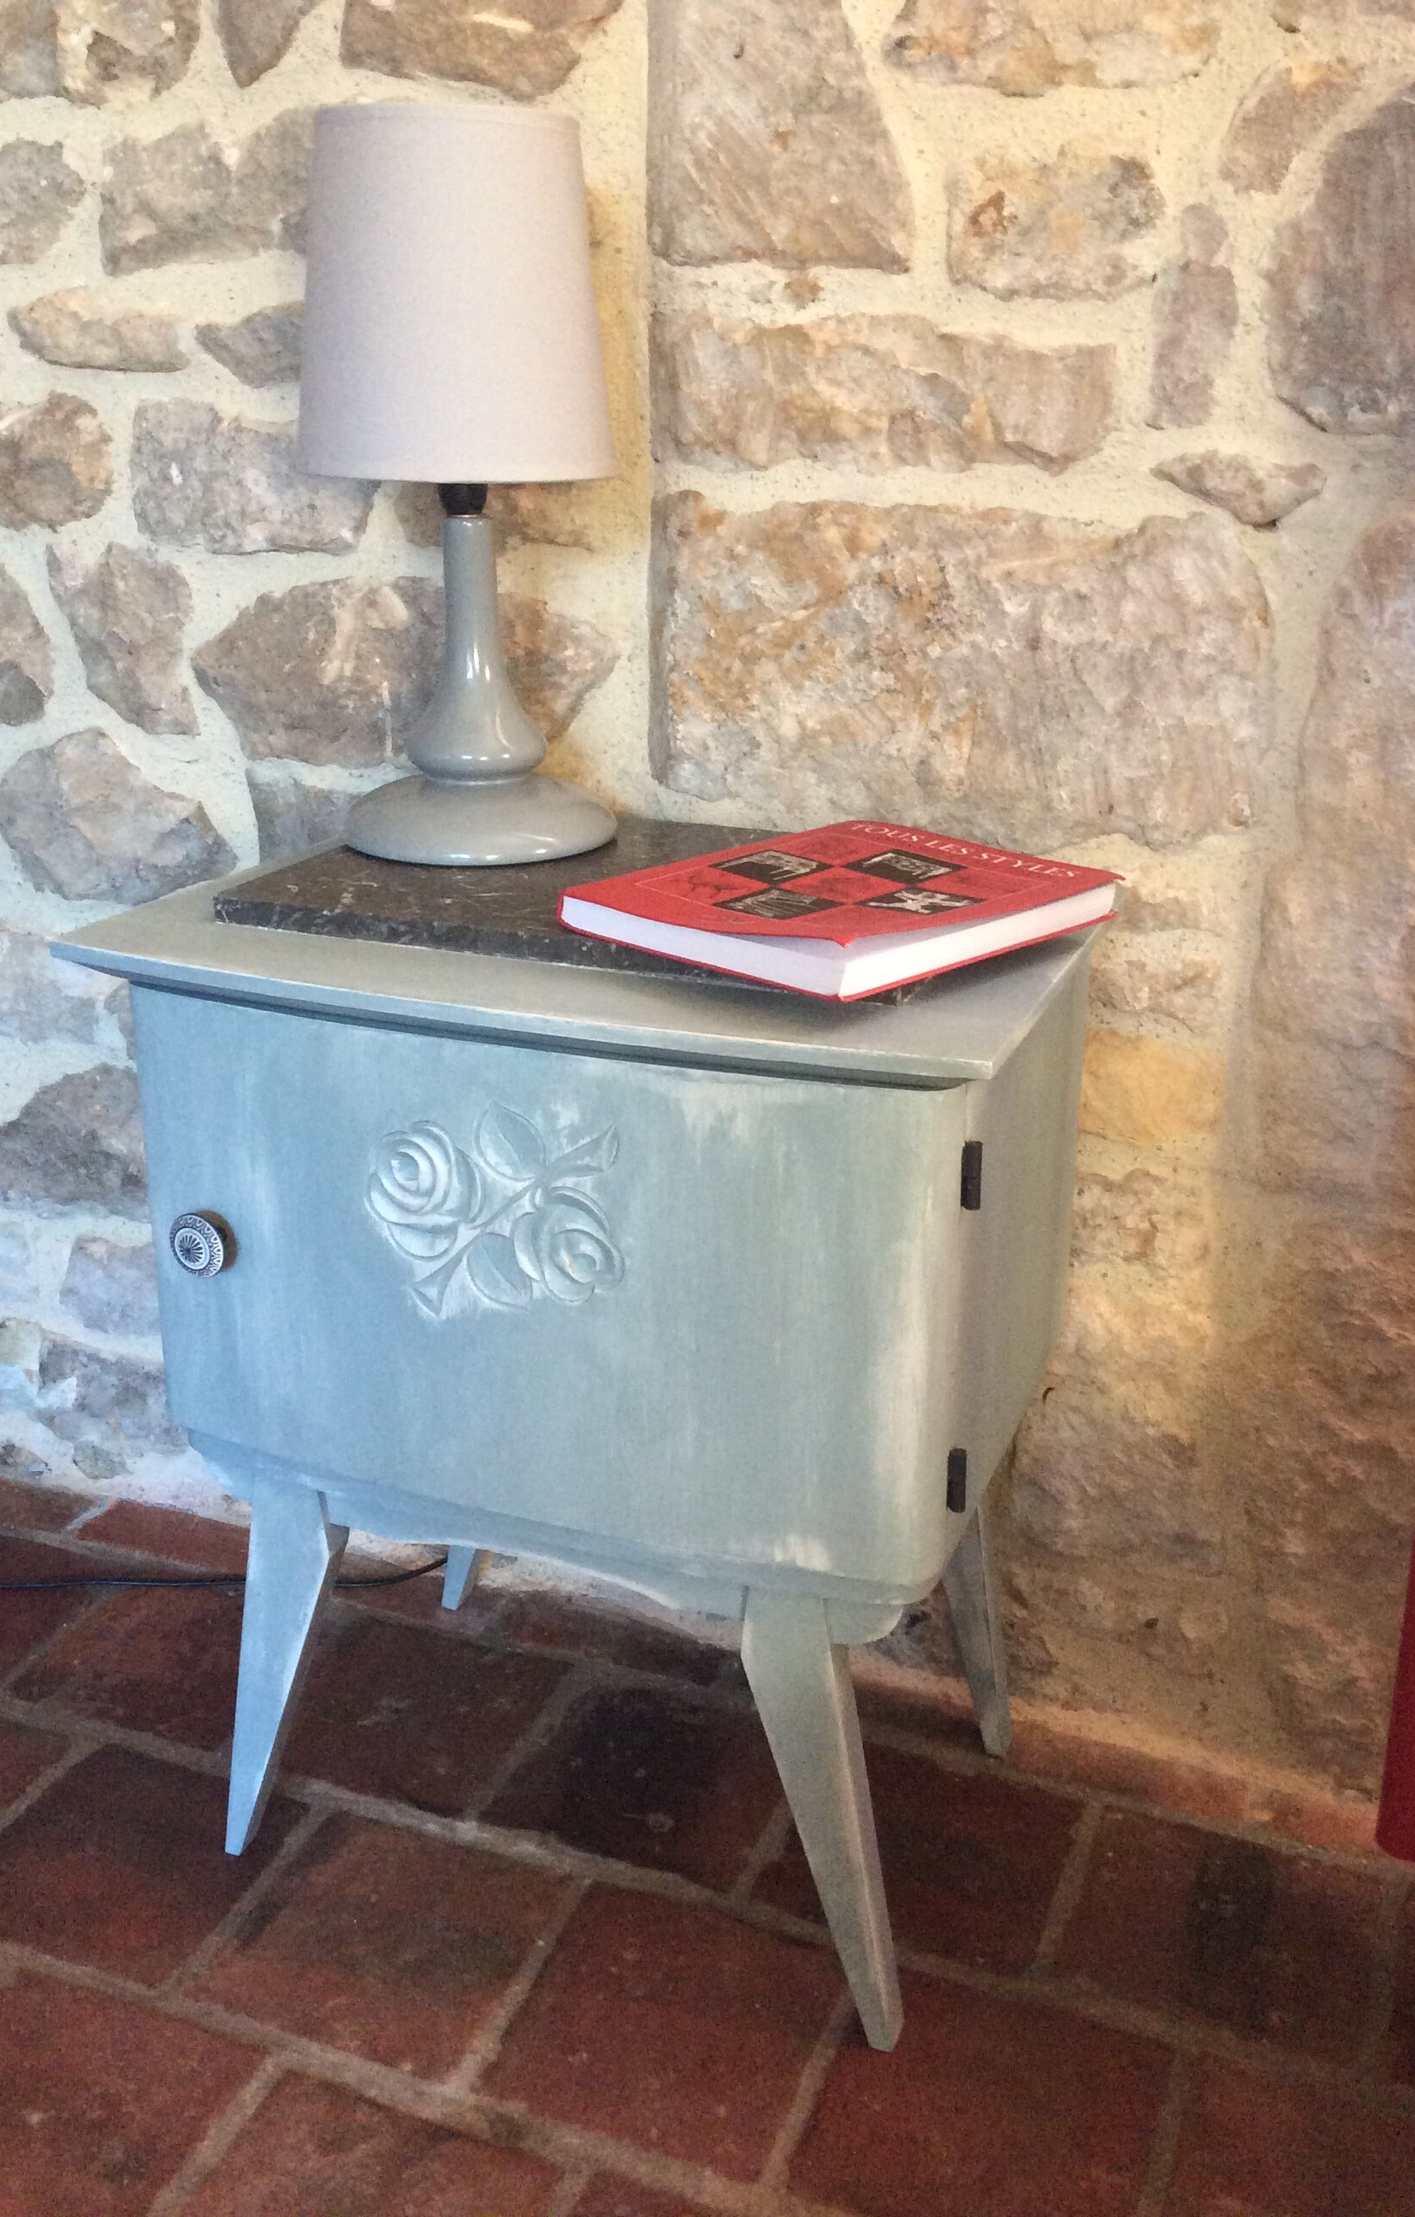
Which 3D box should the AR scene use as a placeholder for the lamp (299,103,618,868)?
[{"bbox_3d":[-0.124,-0.308,1.027,0.159,0.349,0.159,0,21,0],"label":"lamp"}]

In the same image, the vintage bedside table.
[{"bbox_3d":[-0.049,0.152,1.092,0.458,0.555,0.318,8,22,20],"label":"vintage bedside table"}]

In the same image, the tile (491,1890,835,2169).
[{"bbox_3d":[-0.018,0.474,1.051,0.145,0.018,0.147,8,22,20],"label":"tile"}]

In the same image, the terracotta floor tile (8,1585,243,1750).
[{"bbox_3d":[-0.342,0.365,1.336,0.152,0.018,0.152,8,22,20],"label":"terracotta floor tile"}]

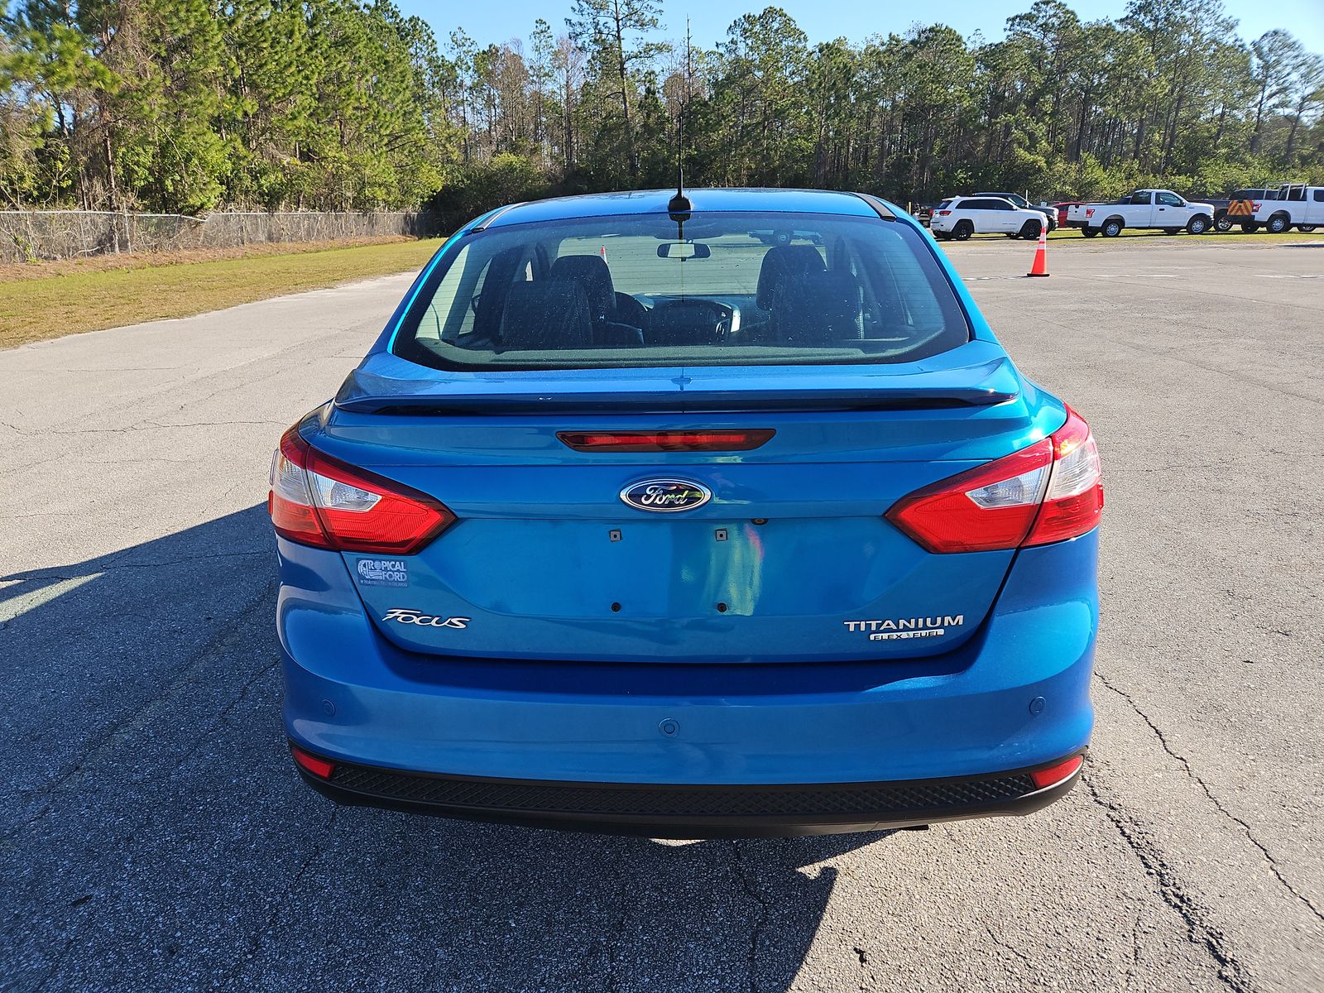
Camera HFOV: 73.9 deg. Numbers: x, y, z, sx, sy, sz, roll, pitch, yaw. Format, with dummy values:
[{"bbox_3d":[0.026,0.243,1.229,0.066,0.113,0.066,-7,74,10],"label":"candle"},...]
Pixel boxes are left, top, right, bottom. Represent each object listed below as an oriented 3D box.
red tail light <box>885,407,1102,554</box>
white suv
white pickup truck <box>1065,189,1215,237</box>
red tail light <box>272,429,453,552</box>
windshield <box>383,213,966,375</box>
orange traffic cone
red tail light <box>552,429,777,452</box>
[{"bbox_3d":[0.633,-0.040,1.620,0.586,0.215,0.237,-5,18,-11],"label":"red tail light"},{"bbox_3d":[14.131,-11.985,37.893,4.820,1.770,1.960,-2,18,-1],"label":"white suv"},{"bbox_3d":[20.531,-12.139,37.639,5.700,1.920,2.050,-1,18,1],"label":"white pickup truck"},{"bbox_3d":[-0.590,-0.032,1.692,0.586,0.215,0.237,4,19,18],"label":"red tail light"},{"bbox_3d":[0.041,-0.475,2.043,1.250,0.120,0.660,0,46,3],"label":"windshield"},{"bbox_3d":[7.402,-4.790,17.225,0.390,0.920,0.390,-1,18,0],"label":"orange traffic cone"},{"bbox_3d":[0.005,-0.086,1.420,0.350,0.040,0.040,0,18,3],"label":"red tail light"}]

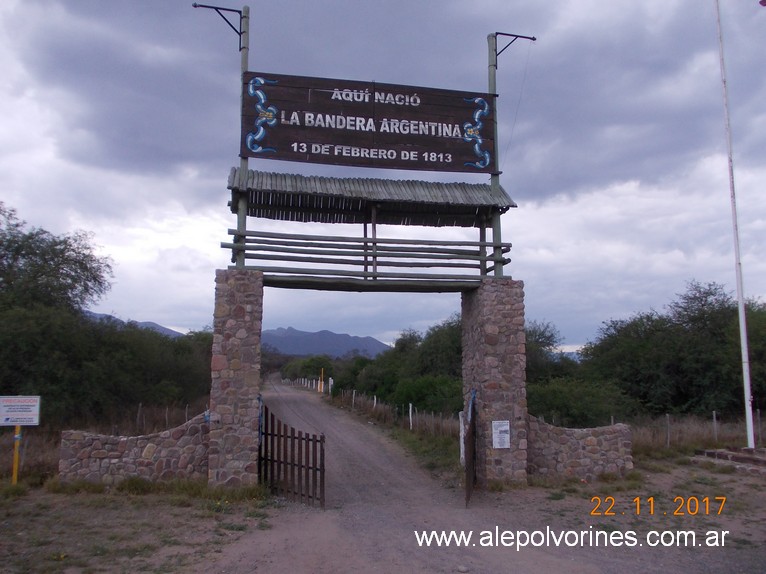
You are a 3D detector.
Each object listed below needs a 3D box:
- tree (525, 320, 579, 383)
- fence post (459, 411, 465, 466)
[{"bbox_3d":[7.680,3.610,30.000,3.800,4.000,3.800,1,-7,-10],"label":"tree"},{"bbox_3d":[1.357,2.600,10.600,0.100,0.970,0.100,1,-7,-10],"label":"fence post"}]

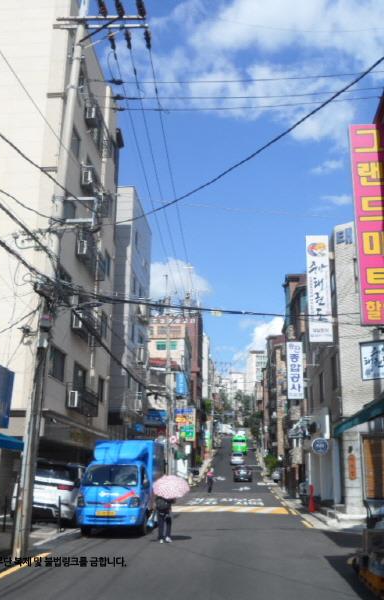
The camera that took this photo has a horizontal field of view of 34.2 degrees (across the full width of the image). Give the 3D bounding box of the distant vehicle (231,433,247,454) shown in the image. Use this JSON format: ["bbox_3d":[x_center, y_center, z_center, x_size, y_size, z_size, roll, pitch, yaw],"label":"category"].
[{"bbox_3d":[7.540,22.469,97.288,2.100,2.800,7.100,-1,-9,6],"label":"distant vehicle"}]

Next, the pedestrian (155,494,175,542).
[{"bbox_3d":[-0.689,5.121,15.438,0.500,1.600,0.380,-1,-16,5],"label":"pedestrian"}]

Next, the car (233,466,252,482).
[{"bbox_3d":[5.213,17.563,63.357,1.850,1.470,4.750,-1,-13,5],"label":"car"}]

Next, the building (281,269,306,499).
[{"bbox_3d":[11.264,6.188,44.747,9.000,15.200,7.500,-1,-16,5],"label":"building"}]

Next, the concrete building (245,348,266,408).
[{"bbox_3d":[24.233,29.768,224.212,11.000,23.000,10.000,-1,-16,5],"label":"concrete building"}]

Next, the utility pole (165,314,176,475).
[{"bbox_3d":[-1.384,6.272,39.755,0.380,12.000,0.380,-1,-16,5],"label":"utility pole"}]

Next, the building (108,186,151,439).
[{"bbox_3d":[-7.831,2.864,36.376,9.600,16.800,7.200,-1,-16,5],"label":"building"}]

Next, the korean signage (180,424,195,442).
[{"bbox_3d":[-0.355,10.526,49.200,1.150,1.400,0.200,-1,-16,5],"label":"korean signage"}]

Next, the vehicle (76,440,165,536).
[{"bbox_3d":[-1.972,5.520,18.628,1.800,2.530,4.950,-1,-16,5],"label":"vehicle"}]

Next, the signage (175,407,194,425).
[{"bbox_3d":[-0.556,9.181,49.601,1.550,1.420,0.200,-1,-16,5],"label":"signage"}]

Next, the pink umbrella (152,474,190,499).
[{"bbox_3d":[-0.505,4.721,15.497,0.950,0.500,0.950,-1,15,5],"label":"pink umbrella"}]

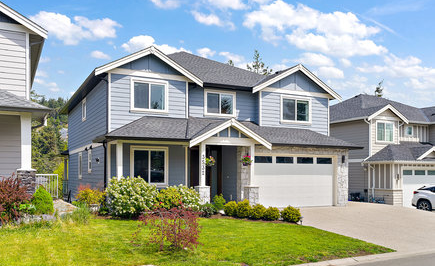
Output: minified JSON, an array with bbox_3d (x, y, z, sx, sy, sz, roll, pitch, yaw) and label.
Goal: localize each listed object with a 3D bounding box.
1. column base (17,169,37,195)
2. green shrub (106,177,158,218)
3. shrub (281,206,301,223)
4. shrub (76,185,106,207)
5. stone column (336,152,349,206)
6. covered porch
[{"bbox_3d":[-5.771,1.559,11.700,0.500,0.900,0.500,2,-3,-27],"label":"column base"},{"bbox_3d":[-3.034,2.310,13.800,1.750,1.450,1.500,2,-4,-26],"label":"green shrub"},{"bbox_3d":[2.529,2.804,13.300,0.680,0.580,0.660,0,-3,0],"label":"shrub"},{"bbox_3d":[-5.420,2.667,16.500,1.200,0.930,1.100,2,-4,-26],"label":"shrub"},{"bbox_3d":[6.367,2.377,19.850,0.740,2.750,0.500,2,-4,-26],"label":"stone column"},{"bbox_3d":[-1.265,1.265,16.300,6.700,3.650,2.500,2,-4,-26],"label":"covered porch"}]

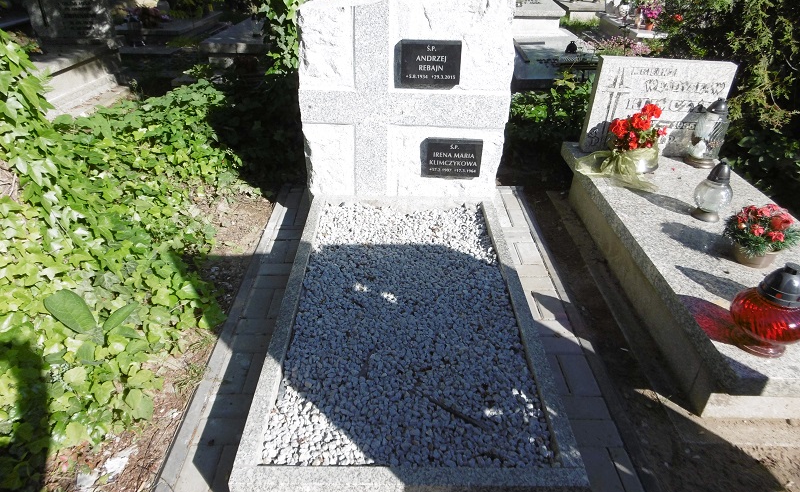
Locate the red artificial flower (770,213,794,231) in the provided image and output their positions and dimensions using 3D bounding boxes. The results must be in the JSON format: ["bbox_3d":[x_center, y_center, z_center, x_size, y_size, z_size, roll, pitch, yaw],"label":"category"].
[{"bbox_3d":[1.439,-0.090,2.094,0.080,0.065,0.080,11,33,17],"label":"red artificial flower"}]

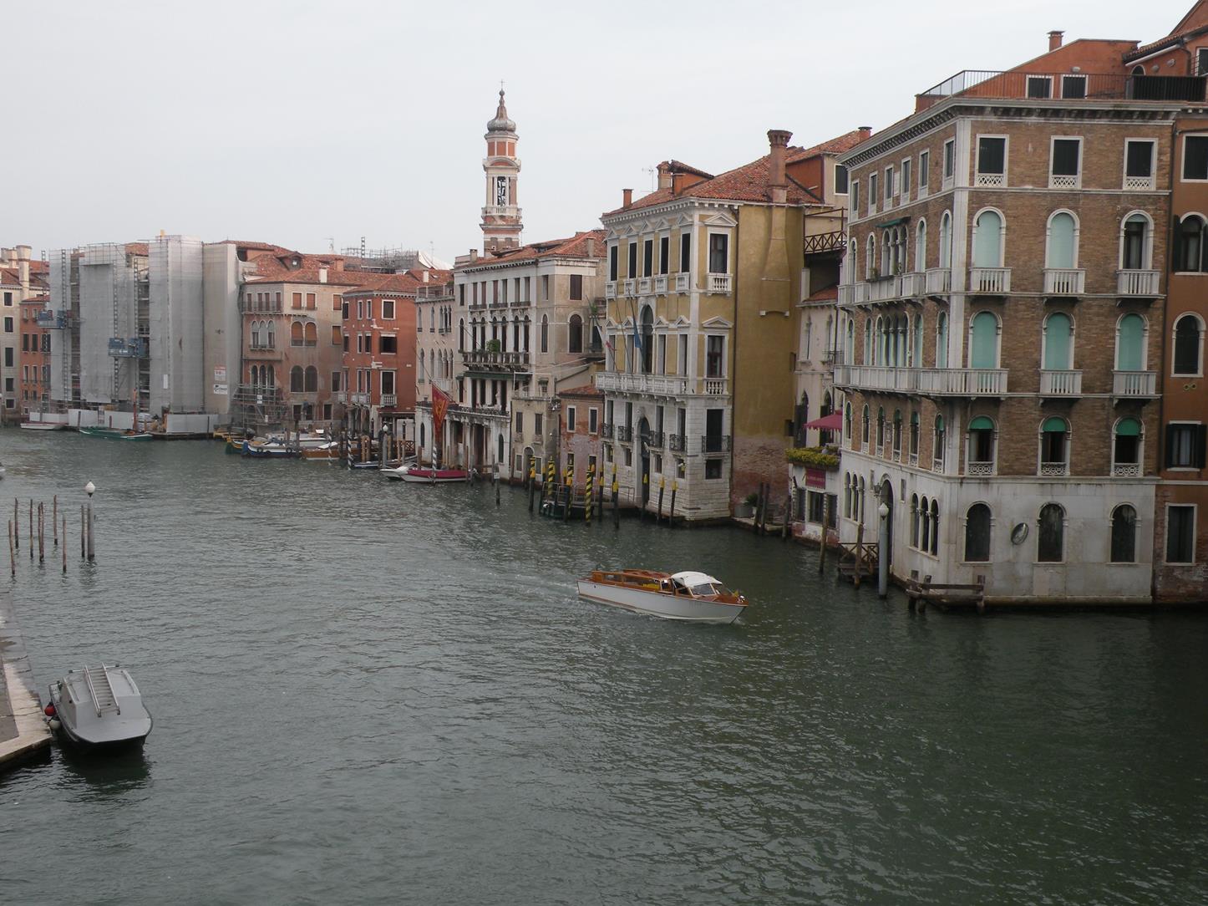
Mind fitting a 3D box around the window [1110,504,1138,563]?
[{"bbox_3d":[21.657,3.376,61.161,1.082,2.485,0.300,1,4,-6],"label":"window"}]

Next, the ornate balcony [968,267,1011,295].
[{"bbox_3d":[15.662,-6.964,59.475,1.540,1.044,0.550,1,4,-6],"label":"ornate balcony"}]

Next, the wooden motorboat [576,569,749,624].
[{"bbox_3d":[2.547,5.397,58.092,2.250,1.800,8.850,-3,5,-40],"label":"wooden motorboat"}]

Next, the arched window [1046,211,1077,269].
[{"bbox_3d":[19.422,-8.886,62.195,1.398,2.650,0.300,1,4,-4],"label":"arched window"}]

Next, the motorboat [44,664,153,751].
[{"bbox_3d":[-13.186,6.605,38.383,2.200,1.700,6.700,-1,4,-25],"label":"motorboat"}]

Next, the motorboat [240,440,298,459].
[{"bbox_3d":[-31.978,-0.343,140.533,6.000,1.600,1.900,0,4,-12],"label":"motorboat"}]

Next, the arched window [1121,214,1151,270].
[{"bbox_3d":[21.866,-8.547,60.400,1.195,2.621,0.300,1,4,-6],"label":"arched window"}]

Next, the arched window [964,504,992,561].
[{"bbox_3d":[14.993,3.192,58.944,1.118,2.362,0.250,1,4,-3],"label":"arched window"}]

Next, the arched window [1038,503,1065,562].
[{"bbox_3d":[19.243,3.445,63.036,1.245,2.570,0.300,1,4,-4],"label":"arched window"}]

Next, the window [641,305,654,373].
[{"bbox_3d":[2.830,-6.889,91.888,0.300,4.476,1.650,-1,4,-21],"label":"window"}]

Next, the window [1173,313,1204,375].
[{"bbox_3d":[23.425,-4.358,58.905,1.282,2.451,0.250,1,4,-3],"label":"window"}]

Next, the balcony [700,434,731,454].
[{"bbox_3d":[6.486,-0.543,86.130,1.750,1.150,0.500,-1,4,-24],"label":"balcony"}]

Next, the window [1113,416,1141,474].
[{"bbox_3d":[22.527,-0.306,63.031,1.336,2.518,0.300,1,4,-4],"label":"window"}]

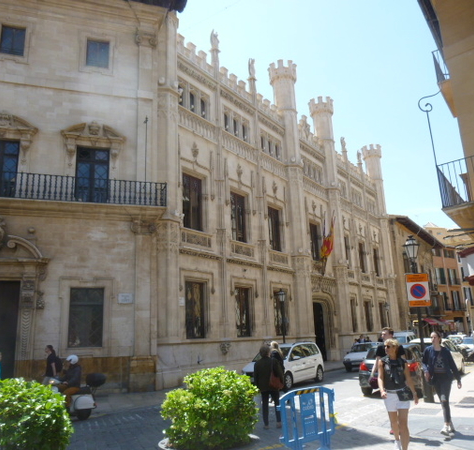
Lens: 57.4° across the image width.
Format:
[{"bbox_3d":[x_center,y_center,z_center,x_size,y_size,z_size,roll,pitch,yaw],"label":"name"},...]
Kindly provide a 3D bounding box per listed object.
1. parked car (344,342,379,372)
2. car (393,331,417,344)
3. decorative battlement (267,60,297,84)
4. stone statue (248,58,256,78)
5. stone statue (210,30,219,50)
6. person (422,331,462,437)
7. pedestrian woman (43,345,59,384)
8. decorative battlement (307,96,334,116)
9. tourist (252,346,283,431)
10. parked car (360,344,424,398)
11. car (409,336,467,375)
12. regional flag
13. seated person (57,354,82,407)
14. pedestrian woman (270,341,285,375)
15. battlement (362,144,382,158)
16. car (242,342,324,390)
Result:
[{"bbox_3d":[7.086,7.047,23.191,1.600,1.400,3.750,-13,-18,37],"label":"parked car"},{"bbox_3d":[11.763,8.703,31.033,1.780,1.830,4.200,-13,-18,35],"label":"car"},{"bbox_3d":[3.445,-11.061,32.484,2.080,1.500,2.080,-2,-15,-1],"label":"decorative battlement"},{"bbox_3d":[0.967,-10.310,28.510,0.450,1.400,0.500,-13,-18,35],"label":"stone statue"},{"bbox_3d":[-1.257,-10.336,24.210,0.460,1.270,0.500,-13,-18,35],"label":"stone statue"},{"bbox_3d":[3.532,2.742,7.494,0.620,1.690,0.440,-10,-17,29],"label":"person"},{"bbox_3d":[-5.412,4.373,12.535,0.520,1.700,0.480,3,-15,-18],"label":"pedestrian woman"},{"bbox_3d":[7.340,-9.880,37.577,2.080,1.500,2.080,-2,-15,-1],"label":"decorative battlement"},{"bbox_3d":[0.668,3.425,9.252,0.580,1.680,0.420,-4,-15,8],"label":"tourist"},{"bbox_3d":[5.492,4.670,14.197,1.760,1.480,4.400,-12,-18,32],"label":"parked car"},{"bbox_3d":[8.767,5.786,19.025,1.750,1.540,4.200,-12,-18,33],"label":"car"},{"bbox_3d":[5.938,0.886,28.431,1.100,2.700,0.500,-13,-18,35],"label":"regional flag"},{"bbox_3d":[-4.187,3.974,10.926,0.660,1.360,0.520,3,-16,-18],"label":"seated person"},{"bbox_3d":[1.150,4.053,11.885,0.480,1.680,0.400,6,-17,-29],"label":"pedestrian woman"},{"bbox_3d":[14.750,-7.635,47.263,2.080,1.500,2.080,-13,-18,35],"label":"battlement"},{"bbox_3d":[2.009,5.745,17.883,1.800,1.650,4.390,-12,-18,34],"label":"car"}]

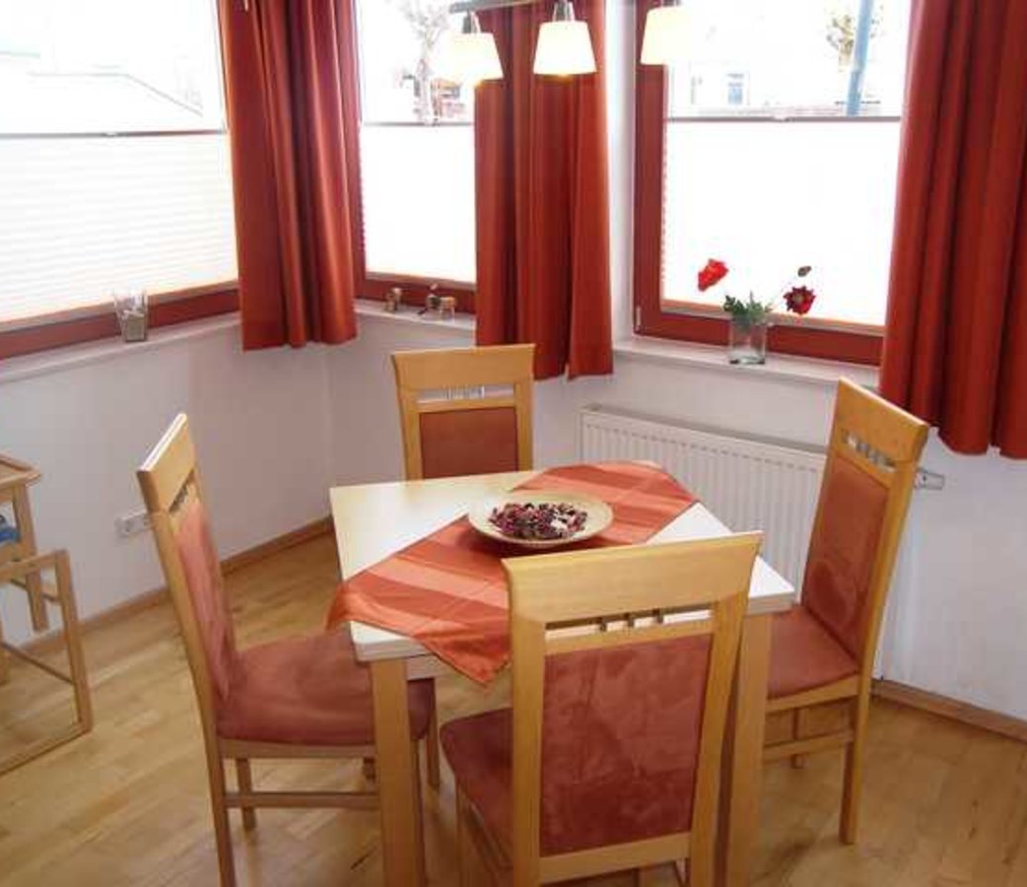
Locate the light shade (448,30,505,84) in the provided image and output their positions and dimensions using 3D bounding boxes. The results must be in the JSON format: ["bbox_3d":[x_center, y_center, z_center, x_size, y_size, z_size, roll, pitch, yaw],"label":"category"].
[{"bbox_3d":[-0.081,-0.793,2.170,0.116,0.098,0.116,-1,18,0],"label":"light shade"}]

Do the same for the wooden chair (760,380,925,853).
[{"bbox_3d":[0.545,0.405,2.394,0.515,1.017,0.480,-4,18,-8],"label":"wooden chair"}]

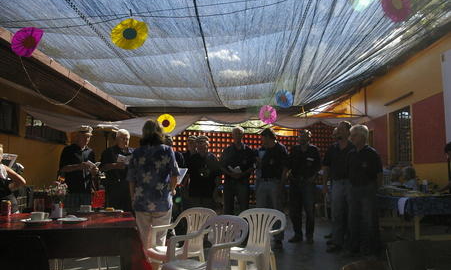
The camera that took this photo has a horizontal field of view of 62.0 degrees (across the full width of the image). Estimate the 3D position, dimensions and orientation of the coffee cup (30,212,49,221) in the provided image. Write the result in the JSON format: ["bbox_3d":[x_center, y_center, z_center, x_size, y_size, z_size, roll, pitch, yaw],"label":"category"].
[{"bbox_3d":[-1.212,0.524,2.444,0.110,0.060,0.085,1,-6,0],"label":"coffee cup"}]

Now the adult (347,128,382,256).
[{"bbox_3d":[1.889,0.726,5.103,0.480,1.730,0.330,-6,-8,44],"label":"adult"}]

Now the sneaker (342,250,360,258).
[{"bbox_3d":[1.661,1.562,4.950,0.280,0.100,0.110,5,-7,-38],"label":"sneaker"}]

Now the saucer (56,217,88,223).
[{"bbox_3d":[-1.005,0.551,2.468,0.205,0.025,0.205,1,-6,0],"label":"saucer"}]

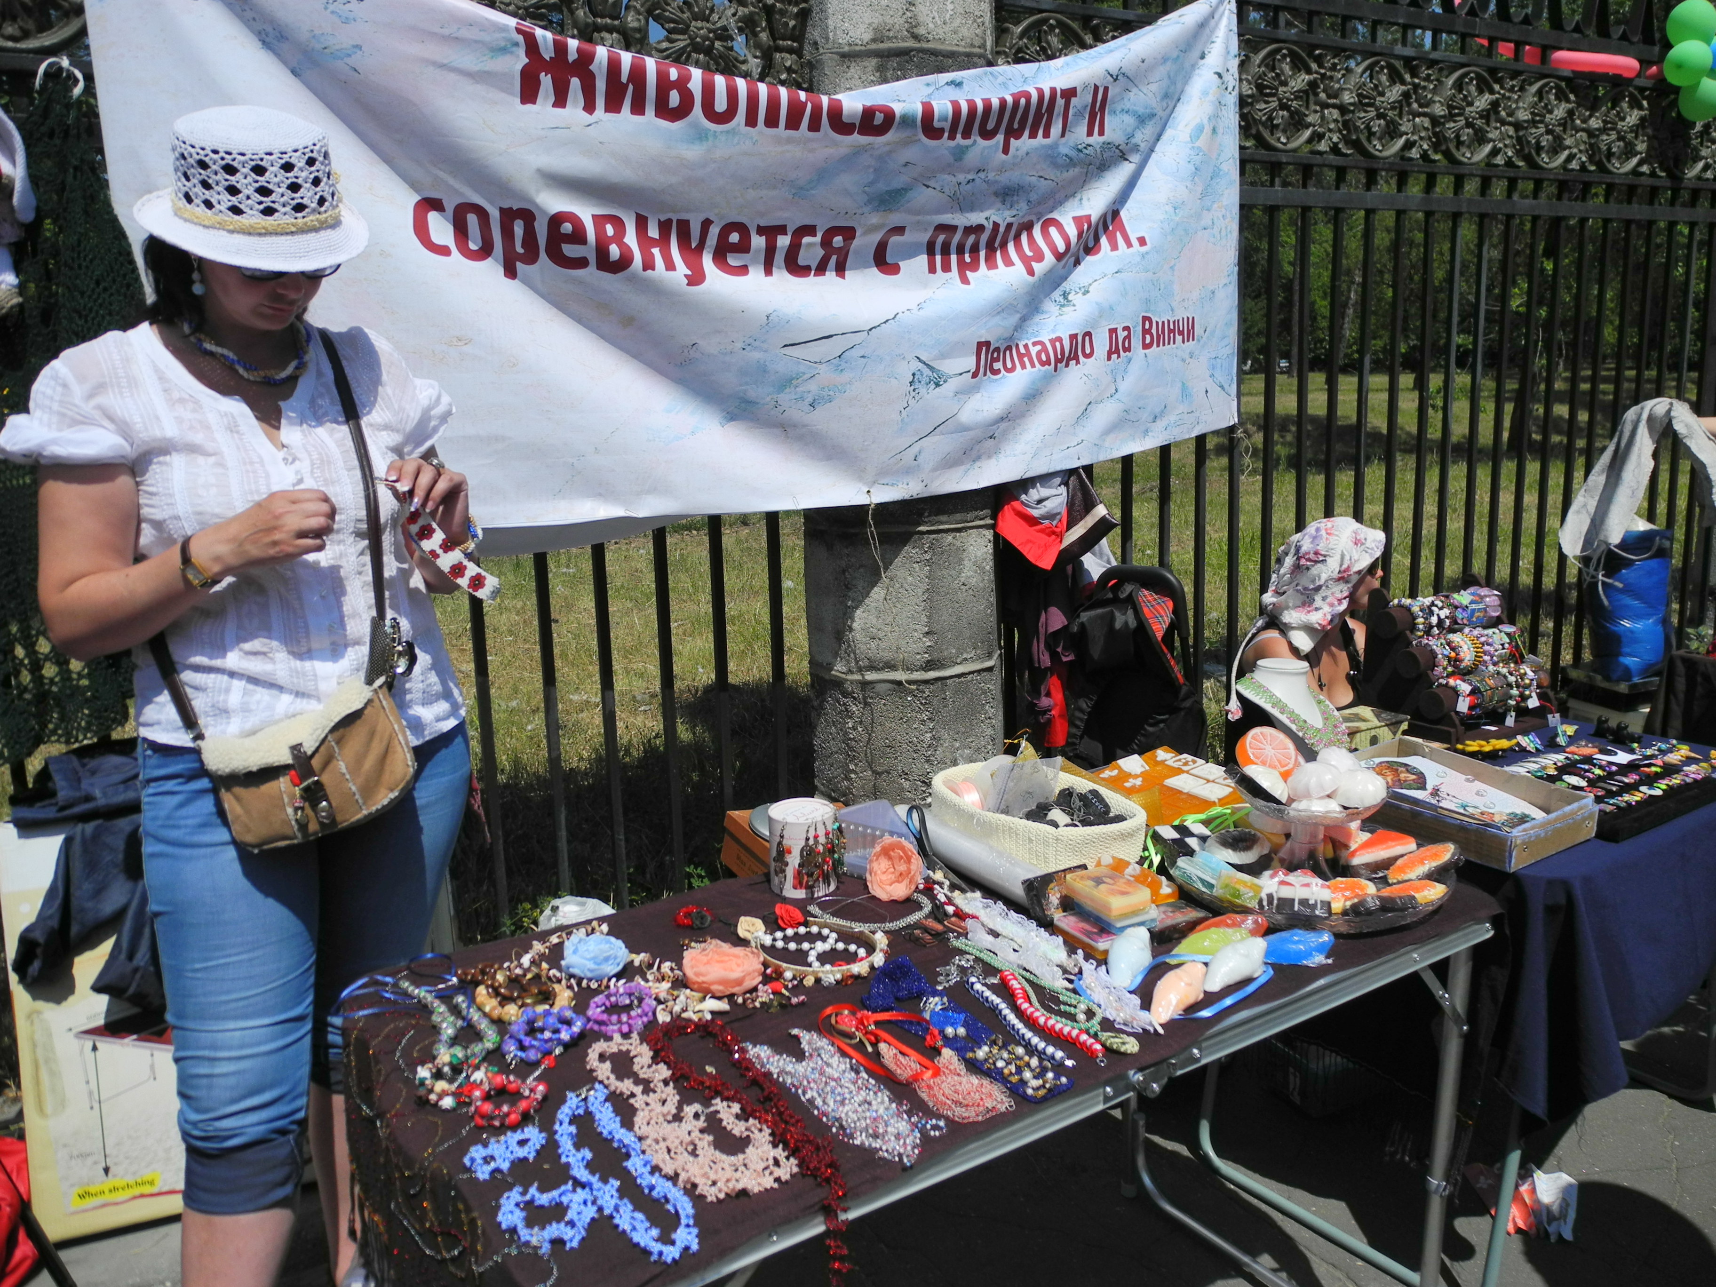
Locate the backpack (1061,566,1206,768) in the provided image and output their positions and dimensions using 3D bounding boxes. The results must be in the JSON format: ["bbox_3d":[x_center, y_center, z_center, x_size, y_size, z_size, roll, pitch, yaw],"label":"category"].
[{"bbox_3d":[0.625,0.078,3.150,0.310,0.500,0.240,-7,12,-27],"label":"backpack"}]

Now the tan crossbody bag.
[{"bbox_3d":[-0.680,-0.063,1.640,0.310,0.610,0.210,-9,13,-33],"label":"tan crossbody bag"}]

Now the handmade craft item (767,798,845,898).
[{"bbox_3d":[-0.068,0.266,1.802,0.095,0.104,0.095,-2,11,0],"label":"handmade craft item"}]

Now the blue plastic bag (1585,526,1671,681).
[{"bbox_3d":[2.192,-0.111,3.950,0.240,0.440,0.220,-8,12,-28],"label":"blue plastic bag"}]

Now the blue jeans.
[{"bbox_3d":[-0.723,0.390,1.800,0.390,0.610,0.330,-10,13,-37],"label":"blue jeans"}]

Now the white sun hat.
[{"bbox_3d":[-0.704,-0.529,1.610,0.280,0.130,0.285,-10,43,-36],"label":"white sun hat"}]

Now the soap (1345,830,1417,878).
[{"bbox_3d":[0.659,0.268,1.749,0.105,0.042,0.058,-11,14,-39],"label":"soap"}]

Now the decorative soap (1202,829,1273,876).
[{"bbox_3d":[0.483,0.266,1.771,0.080,0.042,0.080,-2,11,0],"label":"decorative soap"}]

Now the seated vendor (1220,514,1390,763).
[{"bbox_3d":[1.051,0.223,3.091,0.460,1.030,0.580,-11,14,-41],"label":"seated vendor"}]

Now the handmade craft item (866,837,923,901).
[{"bbox_3d":[0.047,0.290,1.785,0.074,0.085,0.050,-1,11,5],"label":"handmade craft item"}]

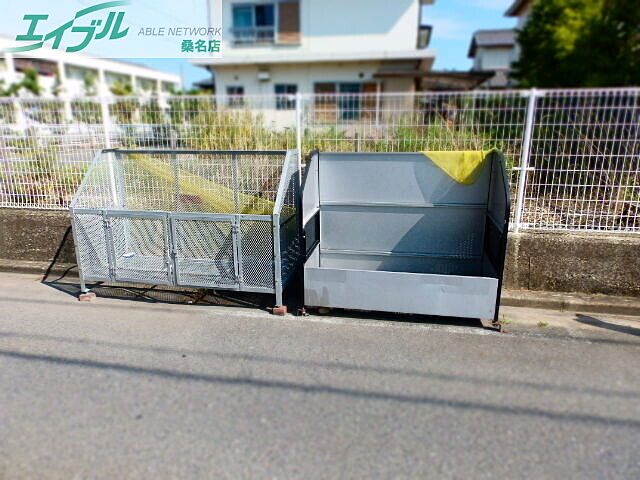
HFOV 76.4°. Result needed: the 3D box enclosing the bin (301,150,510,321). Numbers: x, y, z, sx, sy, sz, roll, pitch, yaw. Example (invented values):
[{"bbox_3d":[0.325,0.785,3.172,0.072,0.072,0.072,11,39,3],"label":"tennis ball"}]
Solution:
[{"bbox_3d":[0.662,-0.083,3.383,1.508,1.237,0.638,2,15,9],"label":"bin"}]

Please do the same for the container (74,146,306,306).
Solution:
[{"bbox_3d":[-1.174,-0.175,3.704,1.837,1.237,0.688,3,15,10],"label":"container"}]

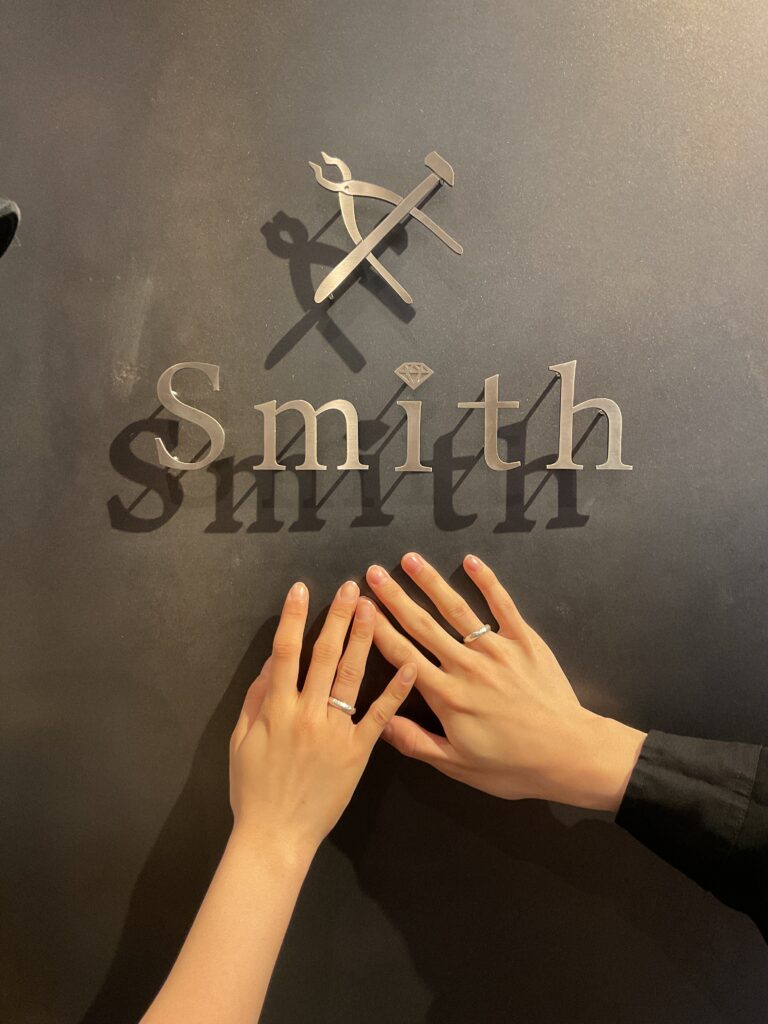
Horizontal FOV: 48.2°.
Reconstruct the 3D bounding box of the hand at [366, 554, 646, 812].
[{"bbox_3d":[0.064,0.117,0.555,0.217,0.129,0.065,38,0,10],"label":"hand"}]

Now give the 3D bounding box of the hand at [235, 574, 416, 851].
[{"bbox_3d":[-0.040,0.132,0.555,0.107,0.179,0.055,11,-12,0],"label":"hand"}]

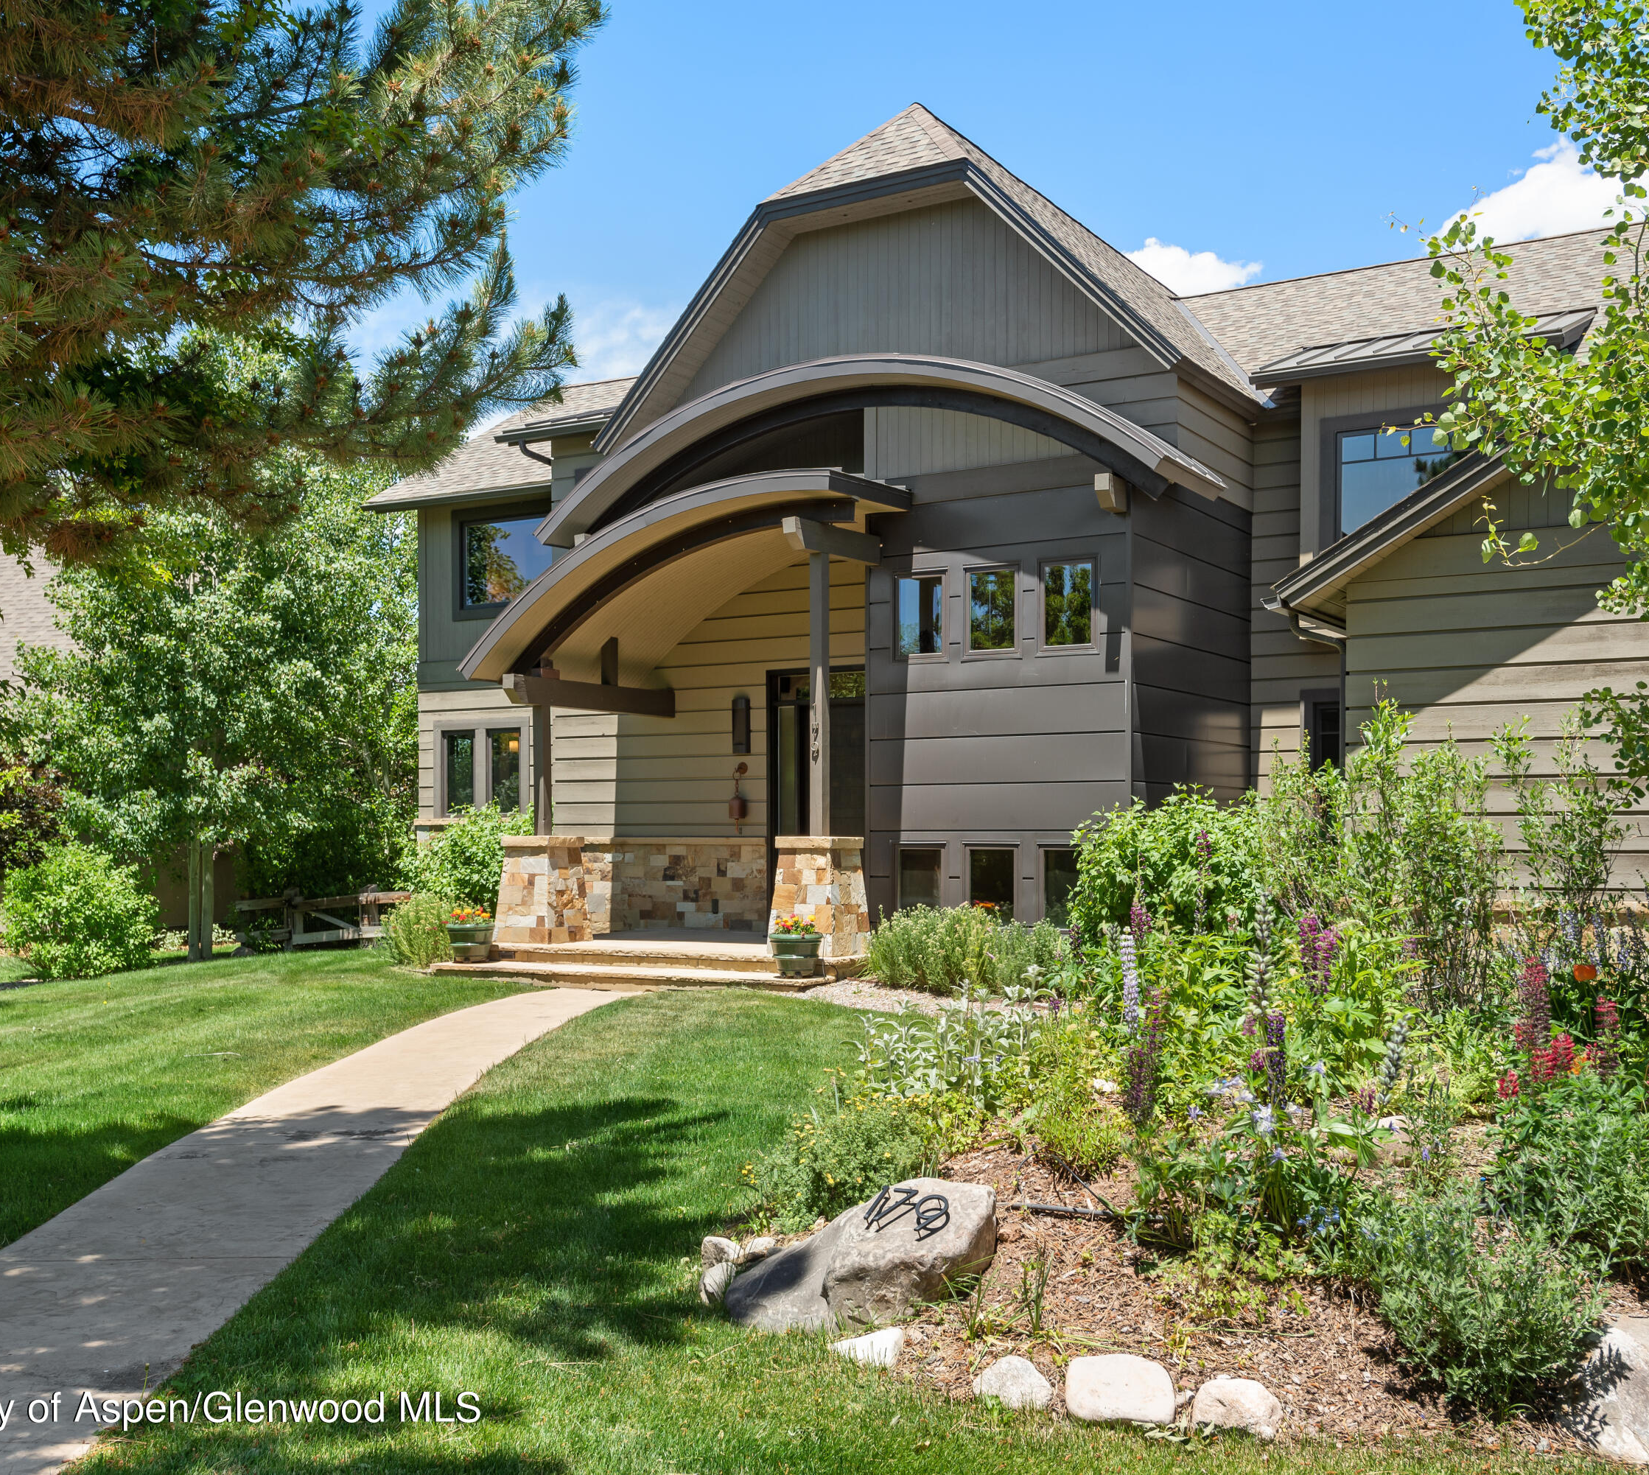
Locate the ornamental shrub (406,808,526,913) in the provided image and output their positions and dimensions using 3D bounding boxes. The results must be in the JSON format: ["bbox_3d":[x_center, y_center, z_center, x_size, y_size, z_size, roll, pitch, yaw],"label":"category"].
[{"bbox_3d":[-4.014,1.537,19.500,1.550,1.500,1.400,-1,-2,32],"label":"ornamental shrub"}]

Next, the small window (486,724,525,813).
[{"bbox_3d":[-4.168,0.429,22.500,0.570,1.120,0.120,-1,-2,32],"label":"small window"}]

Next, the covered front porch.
[{"bbox_3d":[-1.040,0.010,17.300,4.400,4.400,2.900,-1,-2,32],"label":"covered front porch"}]

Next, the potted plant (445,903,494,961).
[{"bbox_3d":[-3.461,1.906,16.800,0.460,0.530,0.460,0,-2,0],"label":"potted plant"}]

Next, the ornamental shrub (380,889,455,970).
[{"bbox_3d":[-4.161,1.970,17.600,0.850,0.800,0.800,0,-2,0],"label":"ornamental shrub"}]

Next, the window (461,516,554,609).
[{"bbox_3d":[-4.104,-2.294,22.400,1.500,1.200,0.120,-1,-2,32],"label":"window"}]

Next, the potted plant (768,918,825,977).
[{"bbox_3d":[-0.243,1.842,15.100,0.460,0.530,0.460,0,-2,0],"label":"potted plant"}]

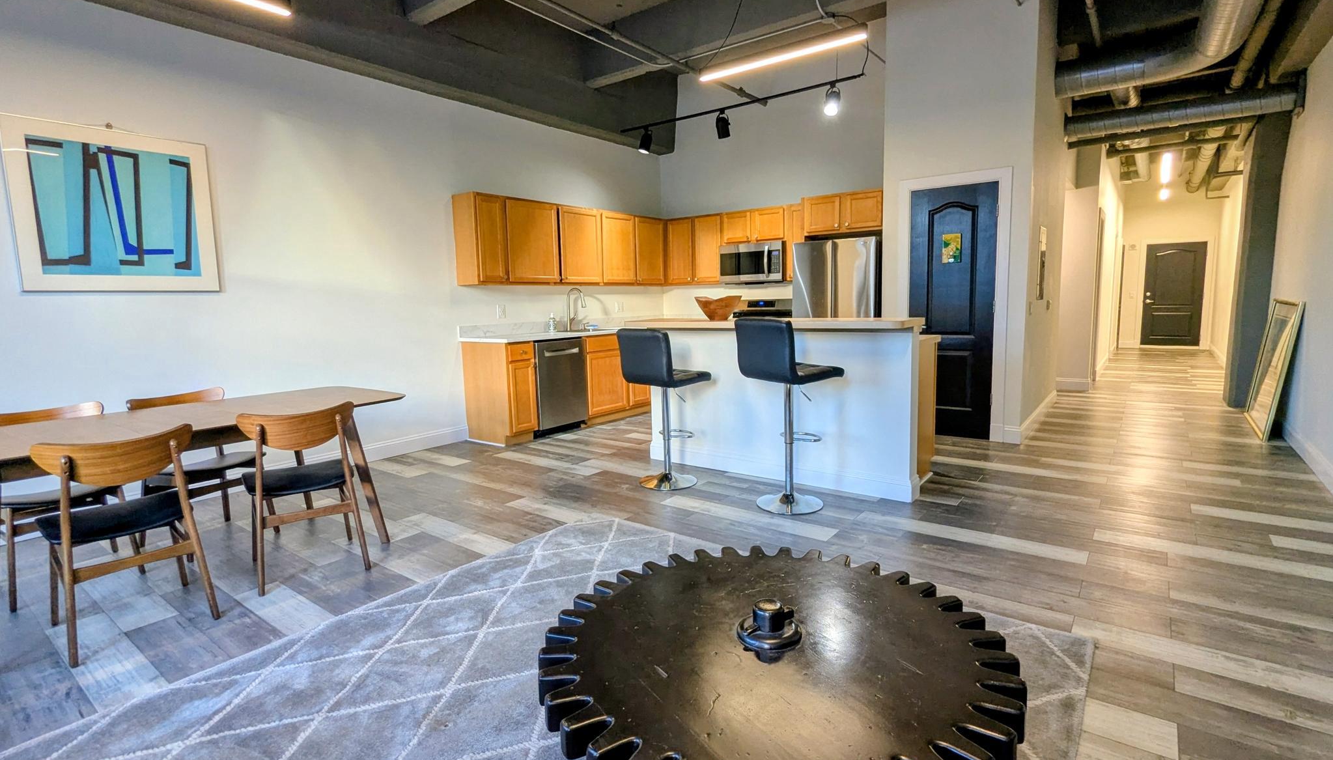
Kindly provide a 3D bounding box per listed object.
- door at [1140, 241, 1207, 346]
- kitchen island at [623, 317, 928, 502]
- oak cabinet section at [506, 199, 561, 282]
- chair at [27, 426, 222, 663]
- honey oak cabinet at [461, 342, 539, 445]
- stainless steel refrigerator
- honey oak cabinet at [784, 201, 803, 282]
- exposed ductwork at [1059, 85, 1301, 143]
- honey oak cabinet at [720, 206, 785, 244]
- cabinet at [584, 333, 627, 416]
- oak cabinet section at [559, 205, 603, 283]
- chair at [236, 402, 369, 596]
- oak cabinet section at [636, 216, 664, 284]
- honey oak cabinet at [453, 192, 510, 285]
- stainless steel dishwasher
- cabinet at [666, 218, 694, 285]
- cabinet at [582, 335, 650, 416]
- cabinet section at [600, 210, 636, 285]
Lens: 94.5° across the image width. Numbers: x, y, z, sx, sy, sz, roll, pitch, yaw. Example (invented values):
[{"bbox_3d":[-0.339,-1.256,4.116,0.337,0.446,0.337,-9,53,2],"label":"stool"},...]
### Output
[{"bbox_3d":[9.968,-1.667,12.125,0.910,2.030,0.050,3,9,37],"label":"door"},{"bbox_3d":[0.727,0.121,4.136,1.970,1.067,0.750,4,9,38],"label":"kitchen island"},{"bbox_3d":[-1.331,-1.272,5.776,0.315,0.766,0.643,4,9,37],"label":"oak cabinet section"},{"bbox_3d":[-2.119,0.572,2.401,0.525,0.775,0.448,4,9,41],"label":"chair"},{"bbox_3d":[-1.474,0.106,5.502,0.625,0.895,0.316,3,9,37],"label":"honey oak cabinet"},{"bbox_3d":[1.770,-0.460,5.941,0.775,1.695,0.830,3,9,37],"label":"stainless steel refrigerator"},{"bbox_3d":[1.413,-1.435,6.440,0.230,0.770,0.315,3,9,37],"label":"honey oak cabinet"},{"bbox_3d":[4.648,-2.452,5.705,1.660,0.225,0.225,3,9,37],"label":"exposed ductwork"},{"bbox_3d":[0.969,-1.615,6.542,0.770,0.355,0.315,4,9,38],"label":"honey oak cabinet"},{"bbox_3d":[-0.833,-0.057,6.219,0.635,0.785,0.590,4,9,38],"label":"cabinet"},{"bbox_3d":[-0.959,-1.343,6.264,0.315,0.766,0.592,4,9,37],"label":"oak cabinet section"},{"bbox_3d":[-1.704,0.491,2.878,0.460,0.785,0.515,-7,9,-36],"label":"chair"},{"bbox_3d":[-0.282,-1.471,7.154,0.315,0.766,0.559,4,9,37],"label":"oak cabinet section"},{"bbox_3d":[-1.615,-1.207,5.374,0.315,0.760,0.325,4,9,38],"label":"honey oak cabinet"},{"bbox_3d":[-1.182,0.052,5.857,0.615,0.855,0.600,3,9,37],"label":"stainless steel dishwasher"},{"bbox_3d":[0.241,-1.481,7.139,0.385,0.760,0.315,4,9,38],"label":"cabinet"},{"bbox_3d":[-0.694,-0.083,6.394,0.635,0.785,1.040,4,9,38],"label":"cabinet"},{"bbox_3d":[-0.616,-1.408,6.715,0.315,0.766,0.550,4,9,37],"label":"cabinet section"}]

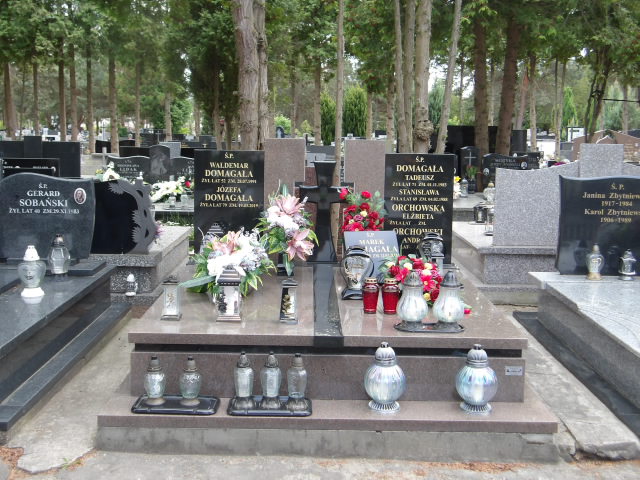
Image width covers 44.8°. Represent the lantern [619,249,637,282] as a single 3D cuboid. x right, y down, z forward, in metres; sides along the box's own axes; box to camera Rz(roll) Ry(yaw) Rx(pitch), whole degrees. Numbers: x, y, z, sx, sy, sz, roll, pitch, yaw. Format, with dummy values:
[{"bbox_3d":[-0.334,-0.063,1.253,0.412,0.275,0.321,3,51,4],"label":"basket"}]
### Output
[{"bbox_3d":[2.197,0.176,5.510,0.128,0.206,0.128,1,9,-1],"label":"lantern"}]

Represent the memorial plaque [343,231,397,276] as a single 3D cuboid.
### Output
[{"bbox_3d":[0.326,0.113,4.812,0.335,0.327,0.050,1,-19,2],"label":"memorial plaque"}]

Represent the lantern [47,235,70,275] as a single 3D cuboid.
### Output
[{"bbox_3d":[-1.856,0.101,5.508,0.164,0.276,0.164,1,9,-1],"label":"lantern"}]

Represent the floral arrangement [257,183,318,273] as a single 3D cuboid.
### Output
[{"bbox_3d":[-0.210,-0.067,5.021,0.402,0.594,0.300,1,9,-1],"label":"floral arrangement"}]

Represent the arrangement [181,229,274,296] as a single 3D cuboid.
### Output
[{"bbox_3d":[-0.541,0.115,4.590,0.555,0.359,0.400,1,9,-1],"label":"arrangement"}]

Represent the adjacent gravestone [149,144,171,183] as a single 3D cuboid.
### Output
[{"bbox_3d":[-2.198,-1.021,10.697,0.294,0.561,0.100,1,9,-1],"label":"adjacent gravestone"}]

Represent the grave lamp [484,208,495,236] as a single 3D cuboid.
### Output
[{"bbox_3d":[1.488,-0.163,6.798,0.090,0.245,0.090,1,9,-1],"label":"grave lamp"}]

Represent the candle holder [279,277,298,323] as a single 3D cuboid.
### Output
[{"bbox_3d":[-0.149,0.297,3.782,0.081,0.210,0.081,2,9,9],"label":"candle holder"}]

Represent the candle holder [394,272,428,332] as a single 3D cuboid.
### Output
[{"bbox_3d":[0.451,0.280,3.742,0.155,0.276,0.155,1,9,-1],"label":"candle holder"}]

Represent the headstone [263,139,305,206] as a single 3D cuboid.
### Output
[{"bbox_3d":[-0.227,-0.261,5.279,0.279,0.838,0.090,1,9,-1],"label":"headstone"}]

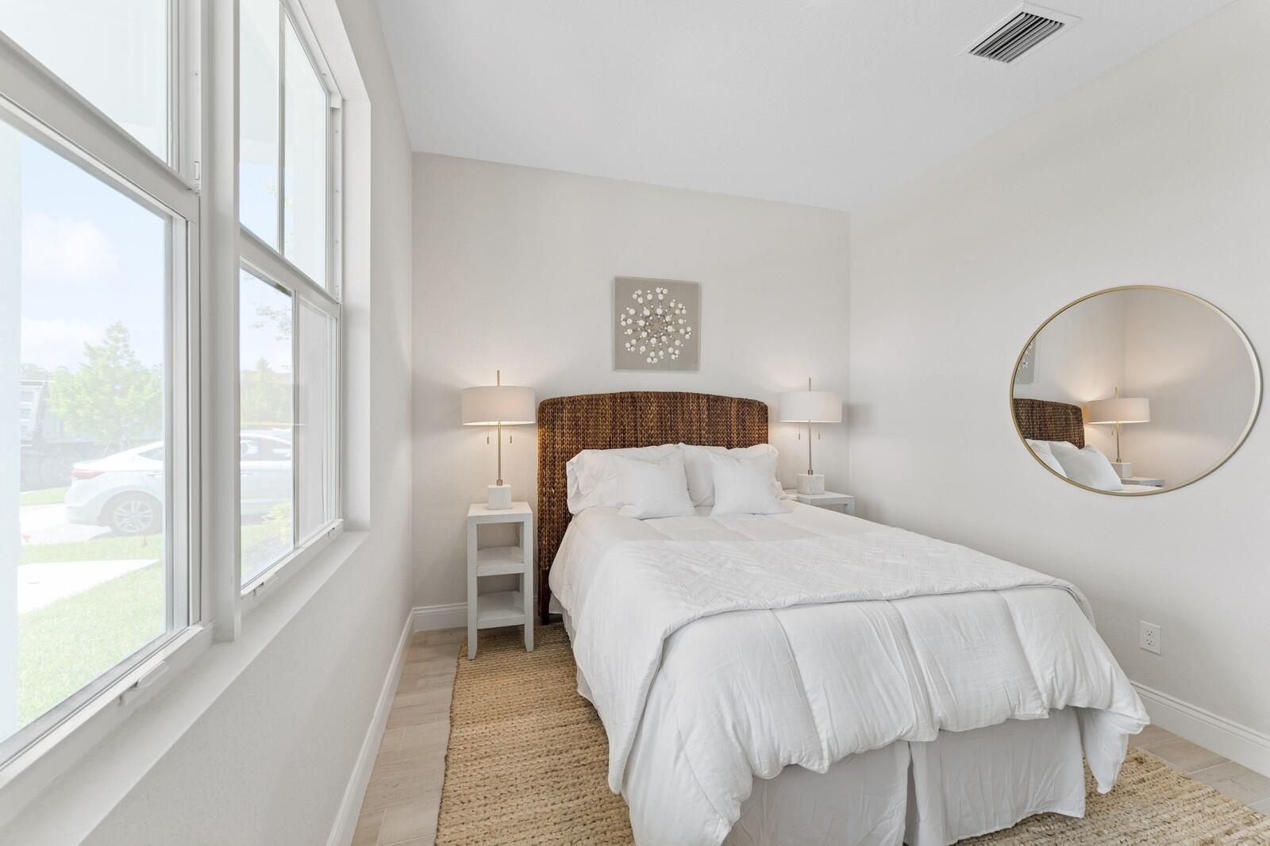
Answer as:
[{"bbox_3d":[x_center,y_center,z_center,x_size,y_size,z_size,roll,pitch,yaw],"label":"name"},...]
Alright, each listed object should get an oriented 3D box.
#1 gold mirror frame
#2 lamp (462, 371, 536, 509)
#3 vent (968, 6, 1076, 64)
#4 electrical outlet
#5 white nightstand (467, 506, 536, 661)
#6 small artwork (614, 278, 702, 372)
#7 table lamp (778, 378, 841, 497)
[{"bbox_3d":[2.115,-0.134,2.184,0.030,0.905,0.890,0,1,-18],"label":"gold mirror frame"},{"bbox_3d":[-0.765,0.093,2.806,0.404,0.780,0.404,0,1,-18],"label":"lamp"},{"bbox_3d":[1.574,-1.573,2.038,0.305,0.025,0.285,0,1,-18],"label":"vent"},{"bbox_3d":[2.162,0.900,2.071,0.009,0.115,0.070,0,1,-18],"label":"electrical outlet"},{"bbox_3d":[-0.767,0.859,2.808,0.340,0.752,0.380,0,1,-18],"label":"white nightstand"},{"bbox_3d":[0.151,-0.648,3.298,0.605,0.610,0.040,0,1,-18],"label":"small artwork"},{"bbox_3d":[1.202,0.087,3.391,0.408,0.785,0.408,0,1,-18],"label":"table lamp"}]

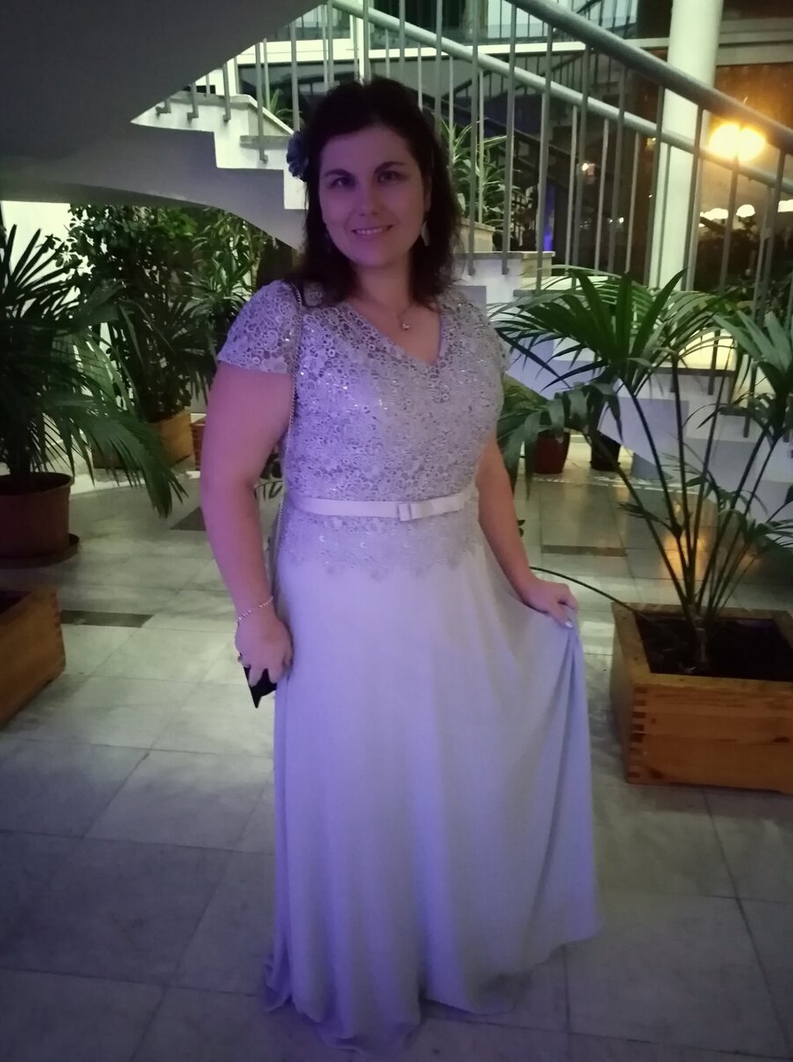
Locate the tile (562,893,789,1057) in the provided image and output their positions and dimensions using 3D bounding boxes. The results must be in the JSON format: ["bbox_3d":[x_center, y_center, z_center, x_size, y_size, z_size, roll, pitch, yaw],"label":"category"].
[{"bbox_3d":[0.554,0.900,1.671,0.400,0.014,0.400,2,19,8],"label":"tile"}]

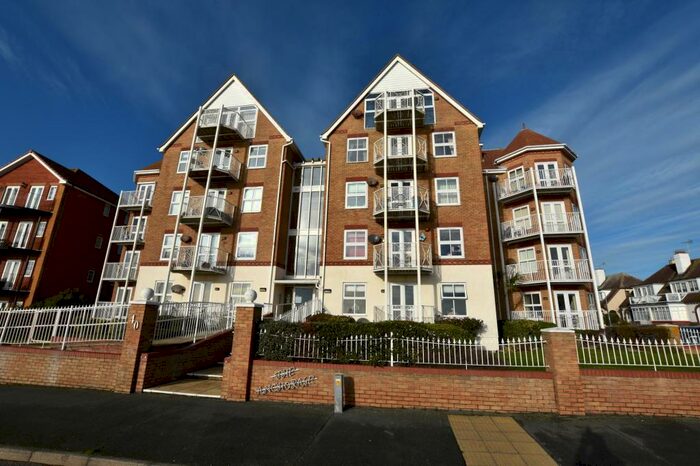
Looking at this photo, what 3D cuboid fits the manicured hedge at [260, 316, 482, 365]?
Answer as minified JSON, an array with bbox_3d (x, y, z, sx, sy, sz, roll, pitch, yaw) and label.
[{"bbox_3d":[0.523,2.620,6.996,4.900,1.100,1.800,1,-14,4],"label":"manicured hedge"}]

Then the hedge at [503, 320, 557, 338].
[{"bbox_3d":[8.423,4.709,13.553,2.500,1.100,1.400,-1,-15,11],"label":"hedge"}]

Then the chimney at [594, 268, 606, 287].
[{"bbox_3d":[34.374,6.148,40.000,0.950,2.400,0.750,-1,-15,11],"label":"chimney"}]

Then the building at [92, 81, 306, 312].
[{"bbox_3d":[-9.762,-1.387,21.887,14.100,16.000,11.000,-1,-15,11],"label":"building"}]

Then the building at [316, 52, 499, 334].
[{"bbox_3d":[3.277,-1.745,18.741,8.600,15.900,9.500,-1,-15,11],"label":"building"}]

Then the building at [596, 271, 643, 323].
[{"bbox_3d":[36.863,9.006,38.399,7.000,7.400,7.400,-3,-15,16],"label":"building"}]

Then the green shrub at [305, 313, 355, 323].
[{"bbox_3d":[-0.886,3.971,12.274,2.100,1.150,1.500,-1,-15,11],"label":"green shrub"}]

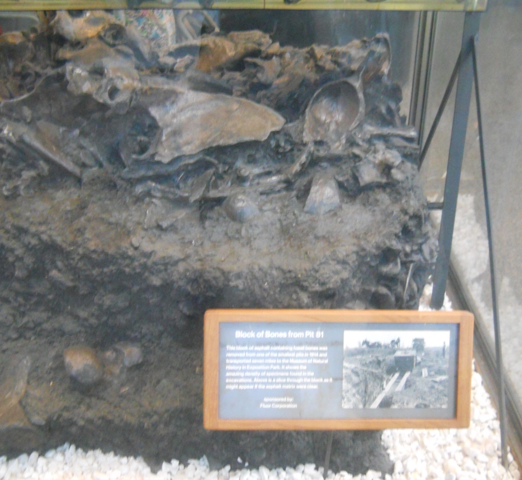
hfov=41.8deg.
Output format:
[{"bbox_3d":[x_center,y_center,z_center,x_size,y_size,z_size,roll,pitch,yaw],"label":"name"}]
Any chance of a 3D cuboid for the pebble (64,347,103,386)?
[{"bbox_3d":[-0.435,0.308,1.670,0.092,0.083,0.077,-2,23,-5],"label":"pebble"}]

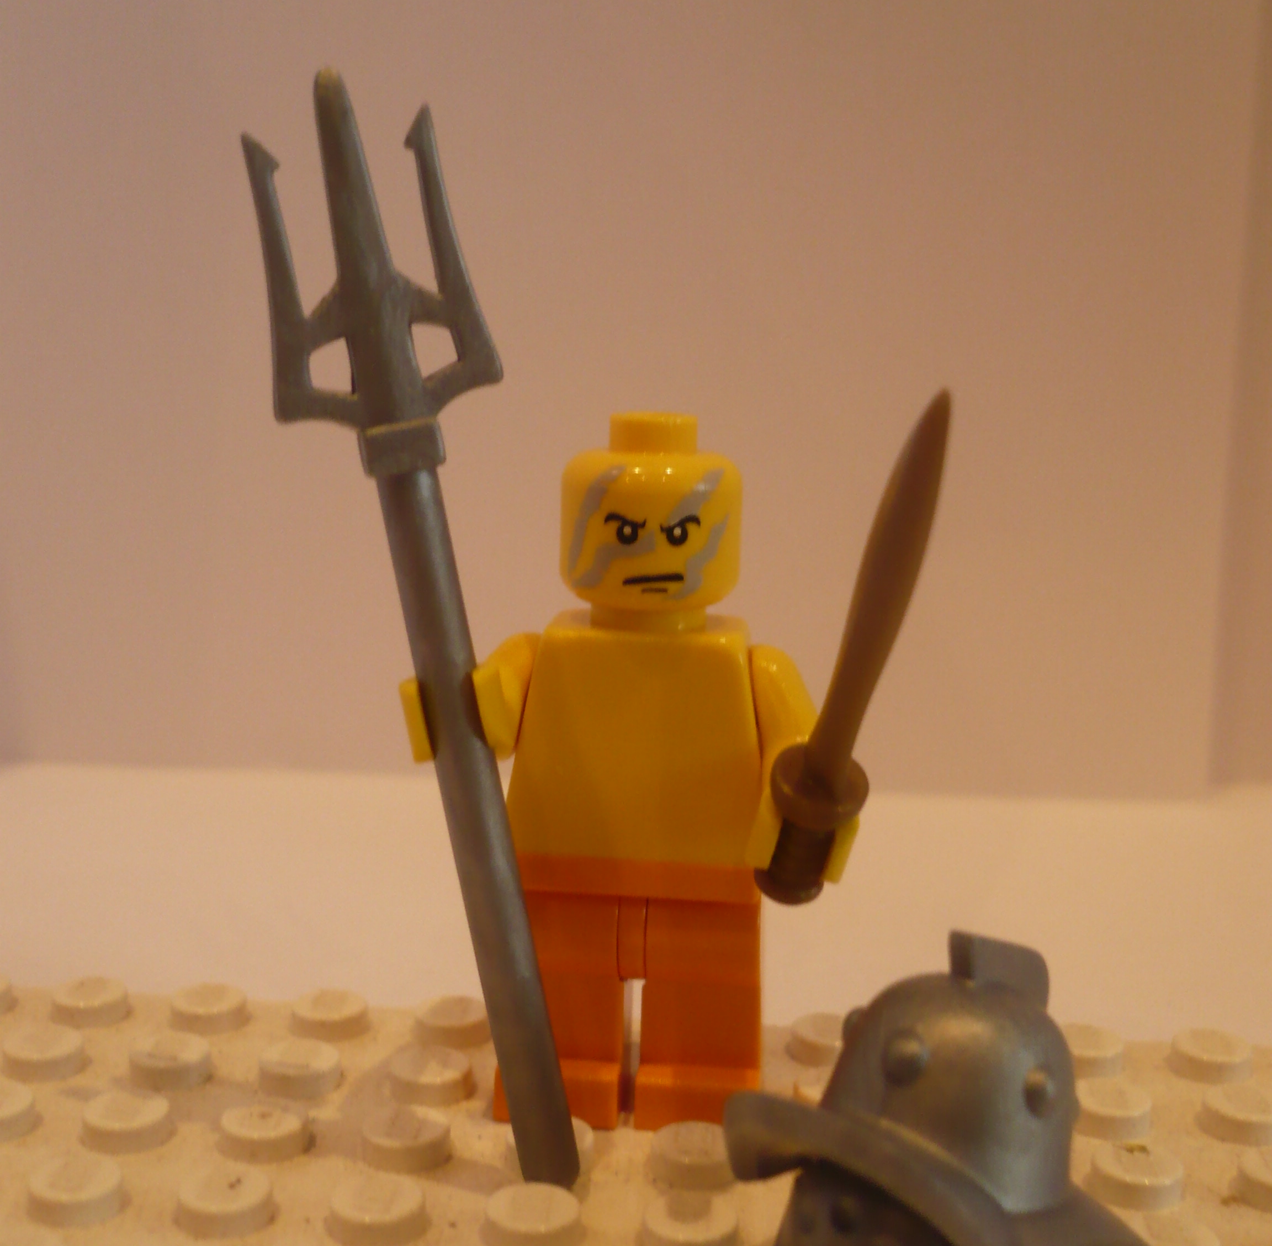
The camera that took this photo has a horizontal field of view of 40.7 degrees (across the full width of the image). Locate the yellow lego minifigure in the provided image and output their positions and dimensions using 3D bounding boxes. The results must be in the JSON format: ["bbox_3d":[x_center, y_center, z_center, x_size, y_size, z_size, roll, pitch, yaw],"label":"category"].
[{"bbox_3d":[0.000,0.010,0.096,0.024,0.040,0.018,2,10,3],"label":"yellow lego minifigure"}]

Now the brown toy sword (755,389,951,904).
[{"bbox_3d":[0.011,0.002,0.083,0.005,0.030,0.005,10,34,-4],"label":"brown toy sword"}]

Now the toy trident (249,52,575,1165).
[{"bbox_3d":[-0.010,0.002,0.089,0.012,0.060,0.004,-12,6,-11],"label":"toy trident"}]

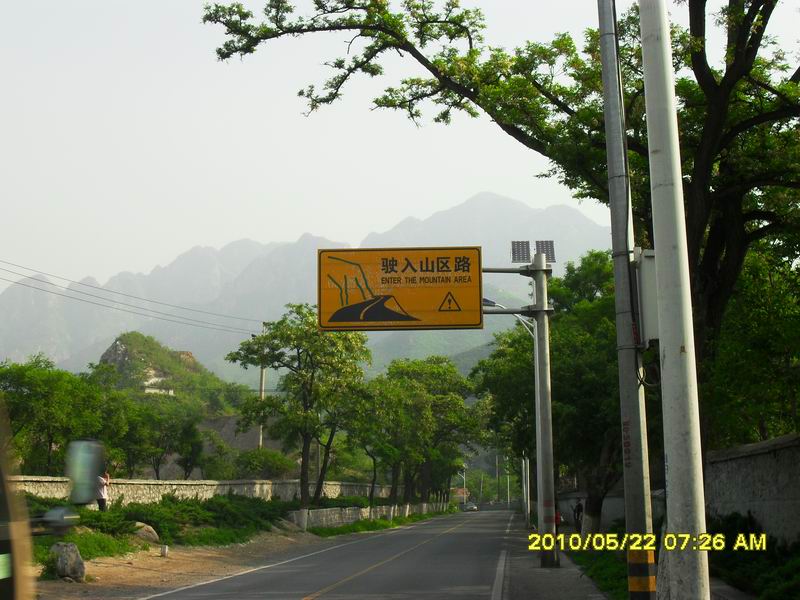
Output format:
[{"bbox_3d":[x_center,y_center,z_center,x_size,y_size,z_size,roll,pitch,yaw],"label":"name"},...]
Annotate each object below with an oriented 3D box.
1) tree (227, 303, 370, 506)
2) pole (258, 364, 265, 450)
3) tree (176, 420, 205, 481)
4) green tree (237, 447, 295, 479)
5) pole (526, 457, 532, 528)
[{"bbox_3d":[-5.015,5.133,55.954,7.114,10.168,6.000,0,-10,0],"label":"tree"},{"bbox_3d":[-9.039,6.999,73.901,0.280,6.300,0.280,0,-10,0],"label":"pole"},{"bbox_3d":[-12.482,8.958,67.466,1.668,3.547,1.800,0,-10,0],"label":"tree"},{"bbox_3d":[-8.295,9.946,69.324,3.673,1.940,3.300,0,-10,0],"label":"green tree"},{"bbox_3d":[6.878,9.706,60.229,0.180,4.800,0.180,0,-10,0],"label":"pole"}]

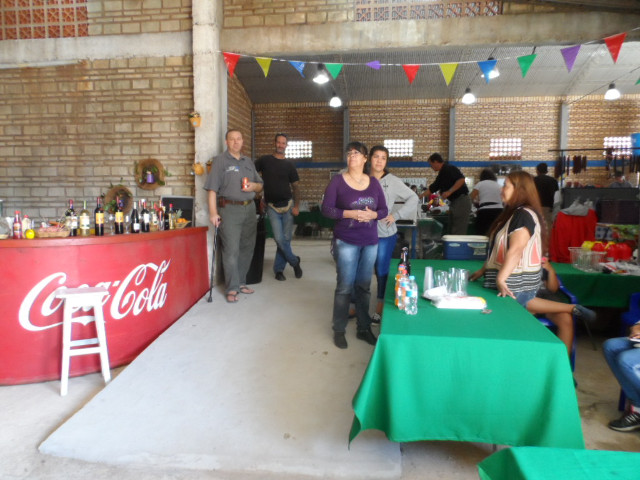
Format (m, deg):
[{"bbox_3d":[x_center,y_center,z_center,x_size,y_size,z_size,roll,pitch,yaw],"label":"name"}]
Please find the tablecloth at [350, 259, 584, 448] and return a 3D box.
[{"bbox_3d":[0.941,0.638,3.465,1.020,0.570,2.720,1,6,10],"label":"tablecloth"}]

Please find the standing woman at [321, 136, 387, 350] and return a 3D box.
[{"bbox_3d":[0.281,0.034,3.611,0.500,1.650,0.380,-1,6,-8],"label":"standing woman"}]

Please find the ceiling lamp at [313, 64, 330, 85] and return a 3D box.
[{"bbox_3d":[0.037,-4.103,11.000,0.400,0.460,0.400,0,6,0],"label":"ceiling lamp"}]

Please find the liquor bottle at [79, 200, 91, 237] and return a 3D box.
[{"bbox_3d":[-1.982,-0.180,3.761,0.078,0.300,0.078,-3,7,-28],"label":"liquor bottle"}]

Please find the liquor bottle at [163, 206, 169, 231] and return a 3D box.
[{"bbox_3d":[-1.501,-0.217,4.335,0.066,0.240,0.066,-2,7,-19],"label":"liquor bottle"}]

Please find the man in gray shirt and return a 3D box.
[{"bbox_3d":[-0.894,-0.253,4.585,0.570,1.760,0.360,-3,7,-26],"label":"man in gray shirt"}]

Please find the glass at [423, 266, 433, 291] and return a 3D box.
[{"bbox_3d":[0.767,0.294,3.155,0.072,0.178,0.072,0,6,0],"label":"glass"}]

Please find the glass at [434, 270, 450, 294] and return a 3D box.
[{"bbox_3d":[0.857,0.295,3.137,0.090,0.152,0.090,2,7,15],"label":"glass"}]

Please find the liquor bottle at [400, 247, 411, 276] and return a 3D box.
[{"bbox_3d":[0.641,0.204,3.348,0.080,0.285,0.080,1,7,11],"label":"liquor bottle"}]

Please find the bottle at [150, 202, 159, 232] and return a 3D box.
[{"bbox_3d":[-1.558,-0.223,4.196,0.075,0.285,0.075,-2,7,-20],"label":"bottle"}]

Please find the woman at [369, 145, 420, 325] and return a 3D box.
[{"bbox_3d":[0.589,-0.056,4.051,0.580,1.590,0.360,1,6,8],"label":"woman"}]

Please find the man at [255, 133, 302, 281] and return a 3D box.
[{"bbox_3d":[-0.518,-0.387,5.369,0.580,1.760,0.420,-1,7,-7],"label":"man"}]

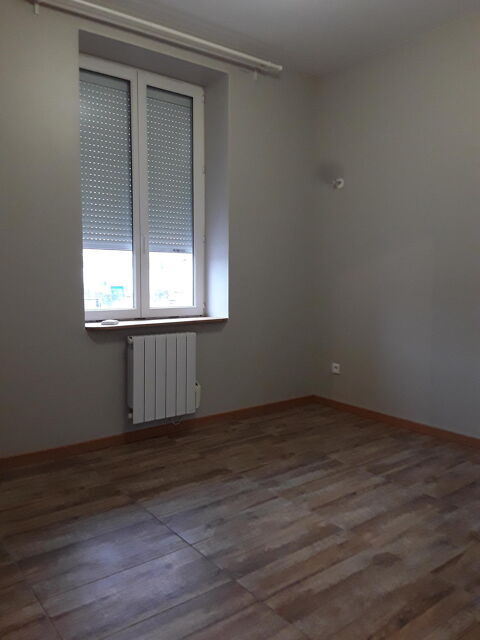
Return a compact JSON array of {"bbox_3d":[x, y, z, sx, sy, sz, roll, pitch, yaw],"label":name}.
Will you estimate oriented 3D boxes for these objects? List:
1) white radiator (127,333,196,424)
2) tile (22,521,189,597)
[{"bbox_3d":[-0.524,0.378,3.398,0.478,0.573,0.092,-4,7,-37],"label":"white radiator"},{"bbox_3d":[-0.534,0.957,2.032,0.599,0.011,0.297,-4,7,-37],"label":"tile"}]

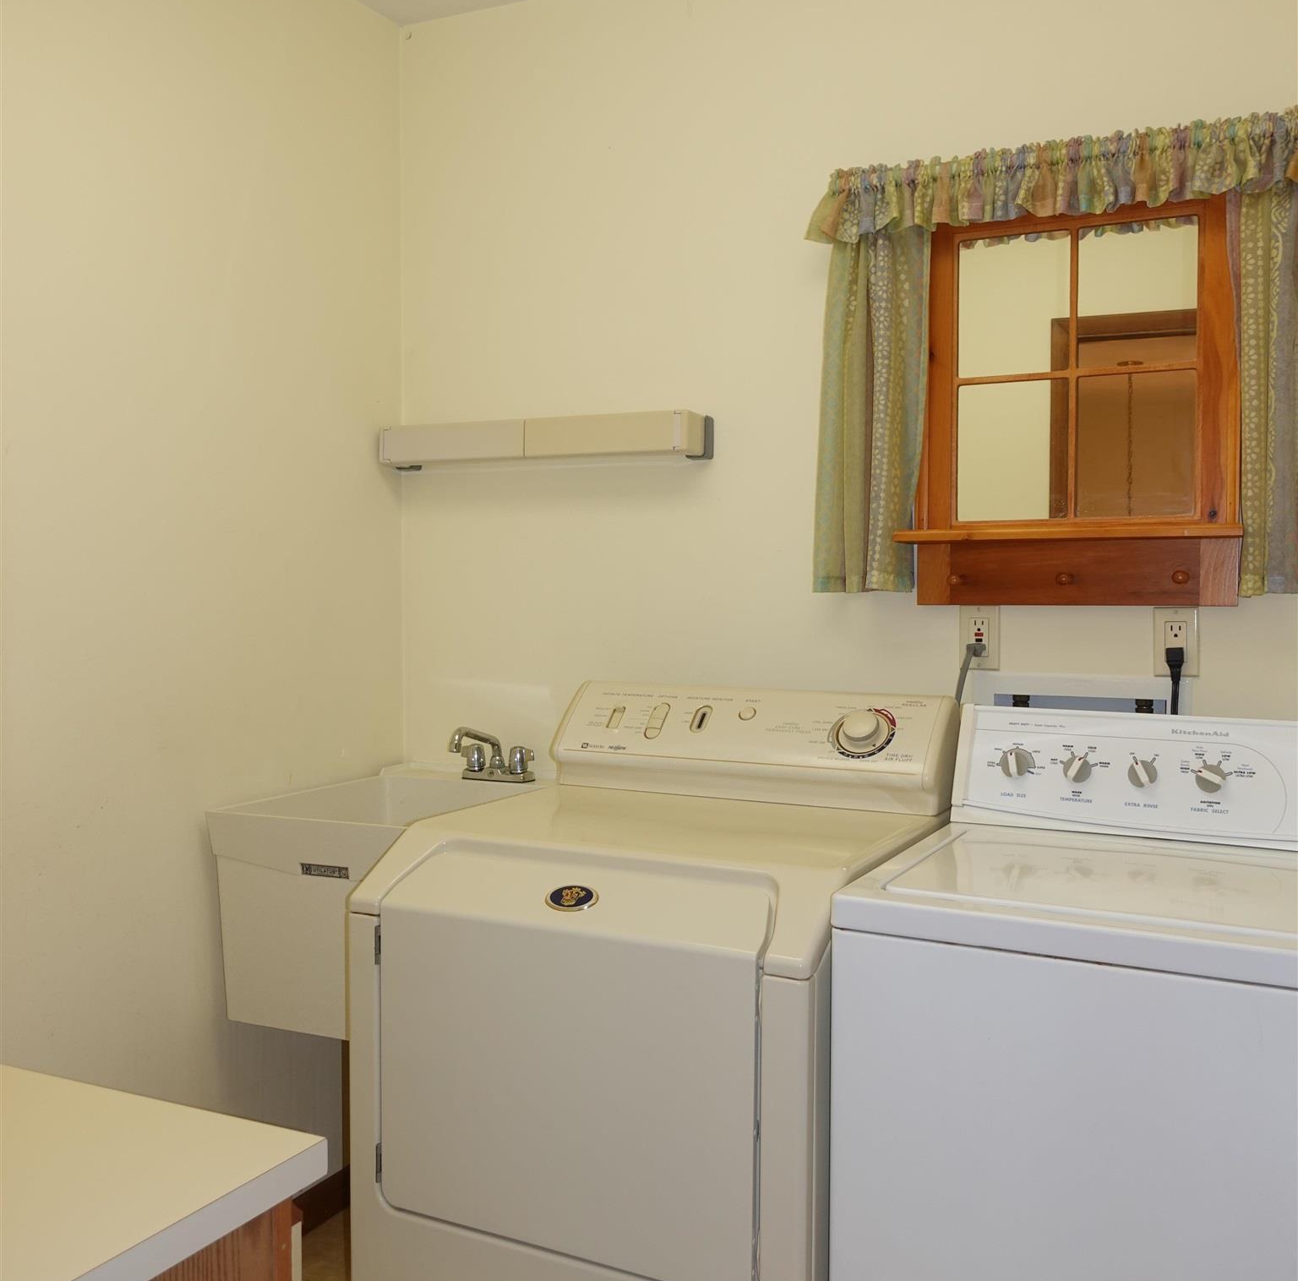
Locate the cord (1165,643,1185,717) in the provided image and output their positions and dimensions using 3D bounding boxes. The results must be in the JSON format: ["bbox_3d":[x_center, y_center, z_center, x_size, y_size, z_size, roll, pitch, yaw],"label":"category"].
[{"bbox_3d":[0.851,0.066,2.101,0.031,0.120,0.040,2,3,27],"label":"cord"}]

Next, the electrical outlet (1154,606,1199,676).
[{"bbox_3d":[0.860,0.003,2.115,0.070,0.114,0.012,2,3,27],"label":"electrical outlet"}]

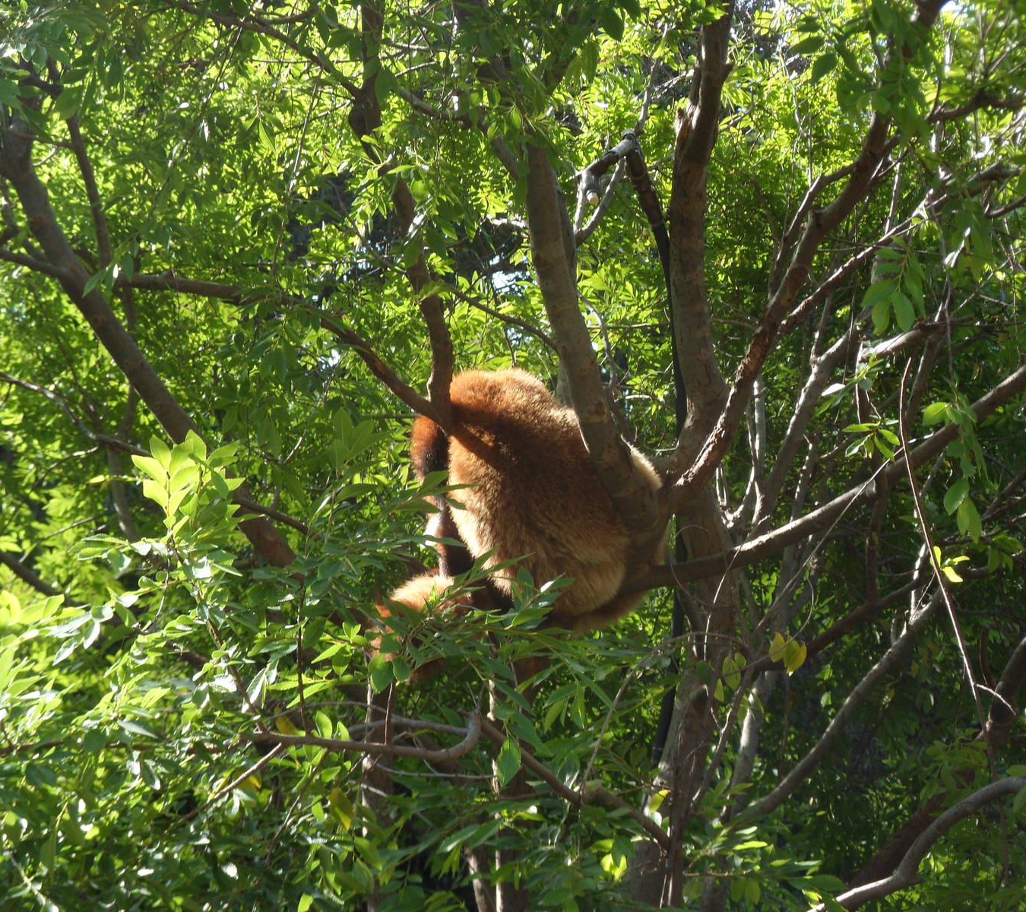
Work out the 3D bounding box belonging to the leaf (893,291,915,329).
[{"bbox_3d":[0.795,-0.297,6.000,0.042,0.085,0.014,-18,-5,5],"label":"leaf"}]

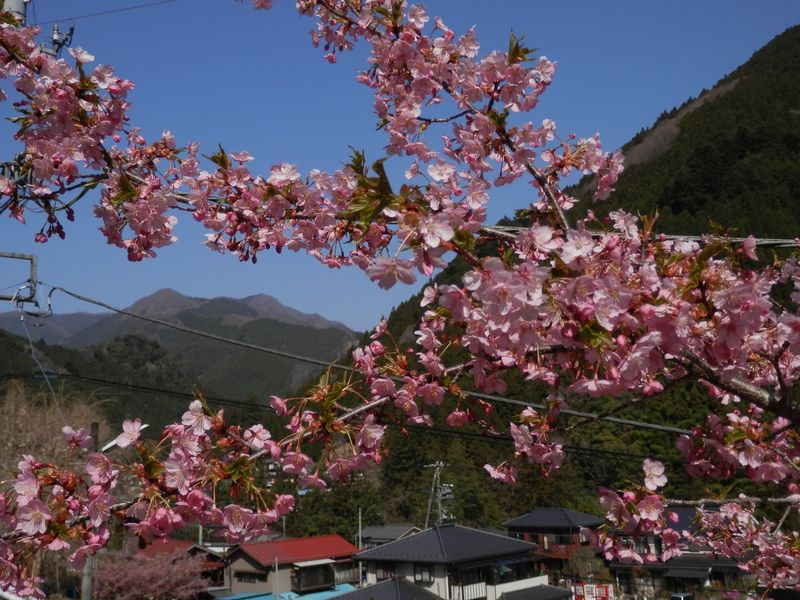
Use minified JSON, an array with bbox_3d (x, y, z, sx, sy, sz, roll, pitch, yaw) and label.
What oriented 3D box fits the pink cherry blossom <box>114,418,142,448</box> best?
[{"bbox_3d":[-0.257,0.127,0.810,0.031,0.031,0.017,-2,-30,14],"label":"pink cherry blossom"}]

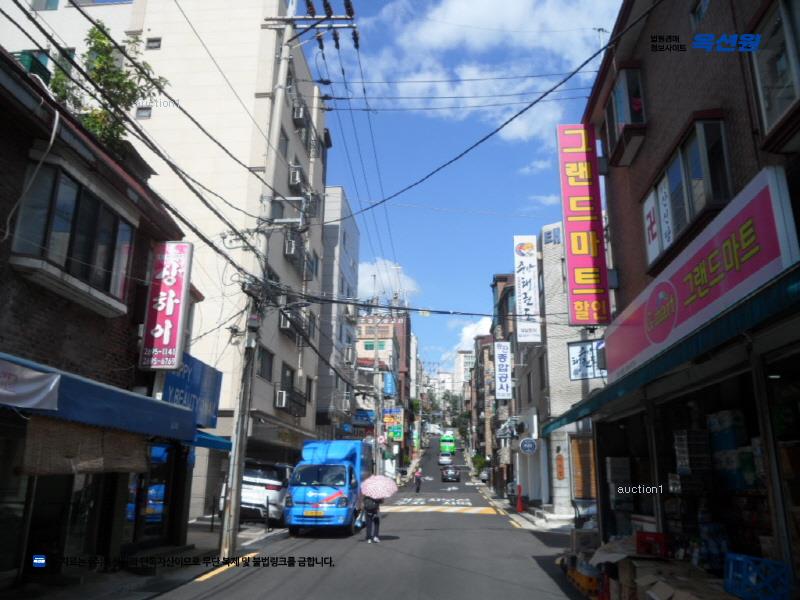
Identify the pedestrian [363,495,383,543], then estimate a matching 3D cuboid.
[{"bbox_3d":[-0.689,5.121,15.438,0.500,1.600,0.380,-1,-16,5],"label":"pedestrian"}]

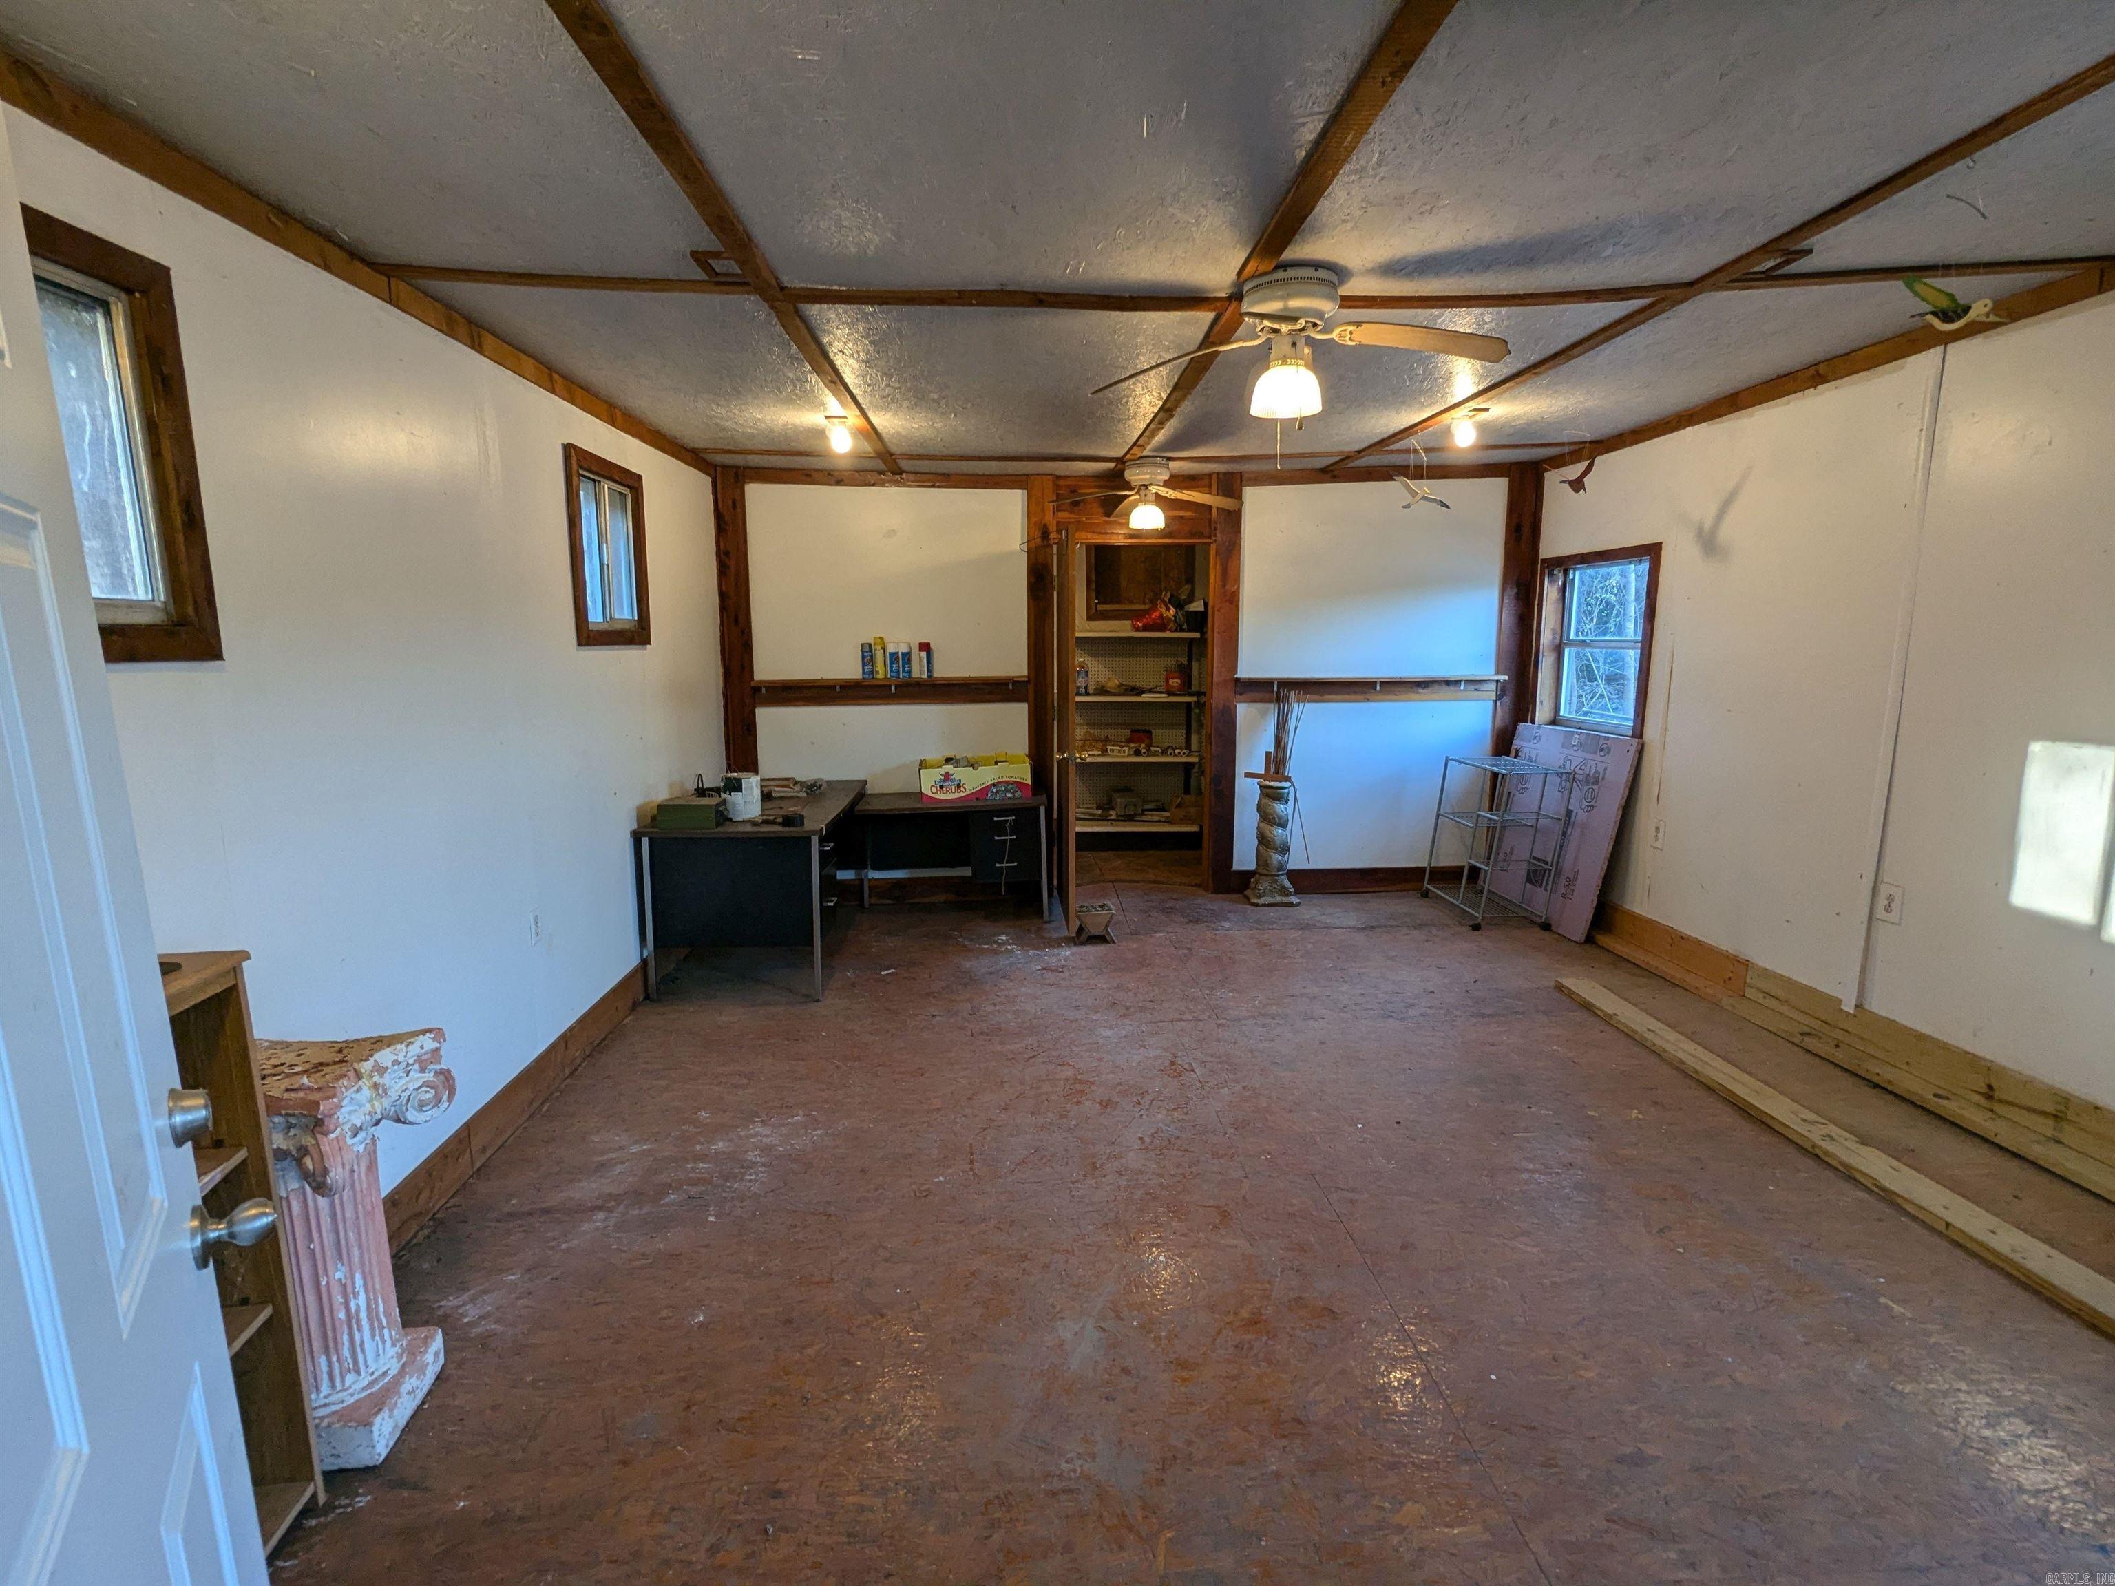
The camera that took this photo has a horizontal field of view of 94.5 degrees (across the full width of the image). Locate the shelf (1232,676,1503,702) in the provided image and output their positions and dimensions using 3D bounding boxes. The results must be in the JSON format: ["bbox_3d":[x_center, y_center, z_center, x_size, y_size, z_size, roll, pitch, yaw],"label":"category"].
[{"bbox_3d":[1.814,-0.603,5.725,1.588,0.148,0.130,0,9,-3],"label":"shelf"}]

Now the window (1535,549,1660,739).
[{"bbox_3d":[2.830,-0.773,5.165,0.070,0.963,1.055,0,9,-3],"label":"window"}]

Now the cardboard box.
[{"bbox_3d":[-0.470,-0.081,5.461,0.595,0.190,0.390,-2,9,-12],"label":"cardboard box"}]

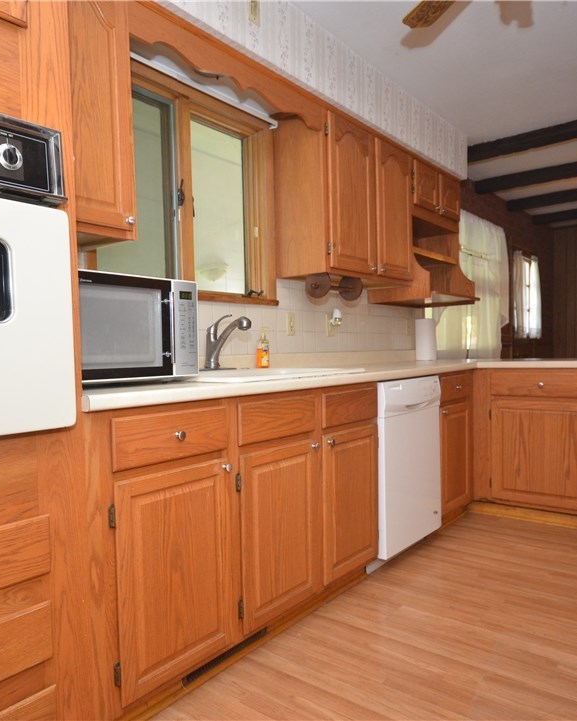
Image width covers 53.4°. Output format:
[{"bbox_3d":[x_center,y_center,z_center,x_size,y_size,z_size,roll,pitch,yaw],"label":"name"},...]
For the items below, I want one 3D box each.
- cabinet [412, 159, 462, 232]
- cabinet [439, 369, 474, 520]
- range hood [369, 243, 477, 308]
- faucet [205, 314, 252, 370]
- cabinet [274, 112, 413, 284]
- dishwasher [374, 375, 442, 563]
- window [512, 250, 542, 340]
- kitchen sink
[{"bbox_3d":[0.864,-1.065,3.858,0.332,0.345,0.754,0,2,38],"label":"cabinet"},{"bbox_3d":[0.706,0.458,3.353,0.588,0.815,0.470,0,2,39],"label":"cabinet"},{"bbox_3d":[0.878,-0.521,3.693,0.460,0.305,0.760,0,2,39],"label":"range hood"},{"bbox_3d":[-0.250,-0.077,2.360,0.245,0.223,0.070,0,2,39],"label":"faucet"},{"bbox_3d":[0.353,-0.825,3.205,0.334,0.778,0.919,0,2,38],"label":"cabinet"},{"bbox_3d":[0.382,0.500,2.978,0.602,0.823,0.602,0,2,38],"label":"dishwasher"},{"bbox_3d":[2.675,-0.713,6.389,0.100,0.980,0.950,0,2,38],"label":"window"},{"bbox_3d":[-0.134,0.139,2.368,0.545,0.190,0.840,0,2,38],"label":"kitchen sink"}]

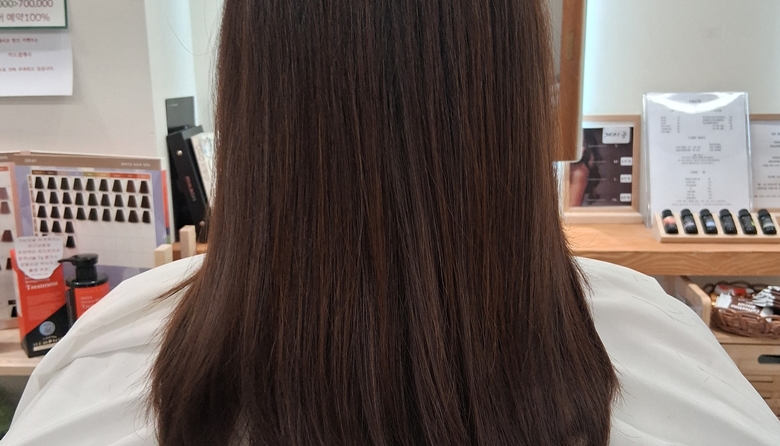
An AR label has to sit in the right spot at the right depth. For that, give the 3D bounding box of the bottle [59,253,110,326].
[{"bbox_3d":[-0.548,0.153,1.410,0.087,0.196,0.072,-8,14,-28],"label":"bottle"}]

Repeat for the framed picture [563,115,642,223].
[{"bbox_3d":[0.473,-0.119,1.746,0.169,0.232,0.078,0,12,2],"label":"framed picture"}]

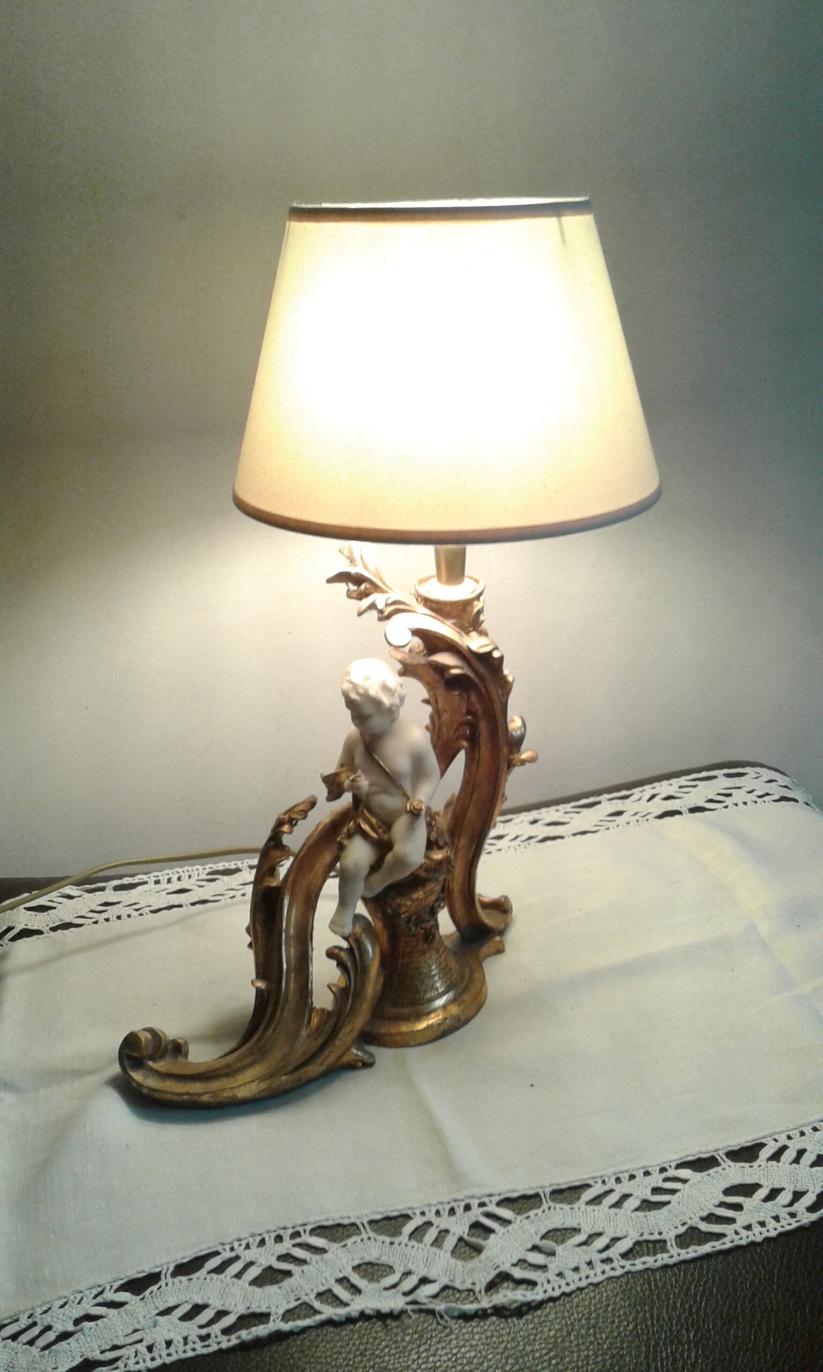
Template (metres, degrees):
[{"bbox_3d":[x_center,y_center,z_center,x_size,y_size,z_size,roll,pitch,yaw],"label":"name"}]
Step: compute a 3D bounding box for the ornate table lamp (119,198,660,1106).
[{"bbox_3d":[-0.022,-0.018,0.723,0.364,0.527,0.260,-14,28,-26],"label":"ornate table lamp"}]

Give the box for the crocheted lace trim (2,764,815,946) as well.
[{"bbox_3d":[0.014,0.138,1.010,0.738,0.019,0.060,-8,25,-15],"label":"crocheted lace trim"}]

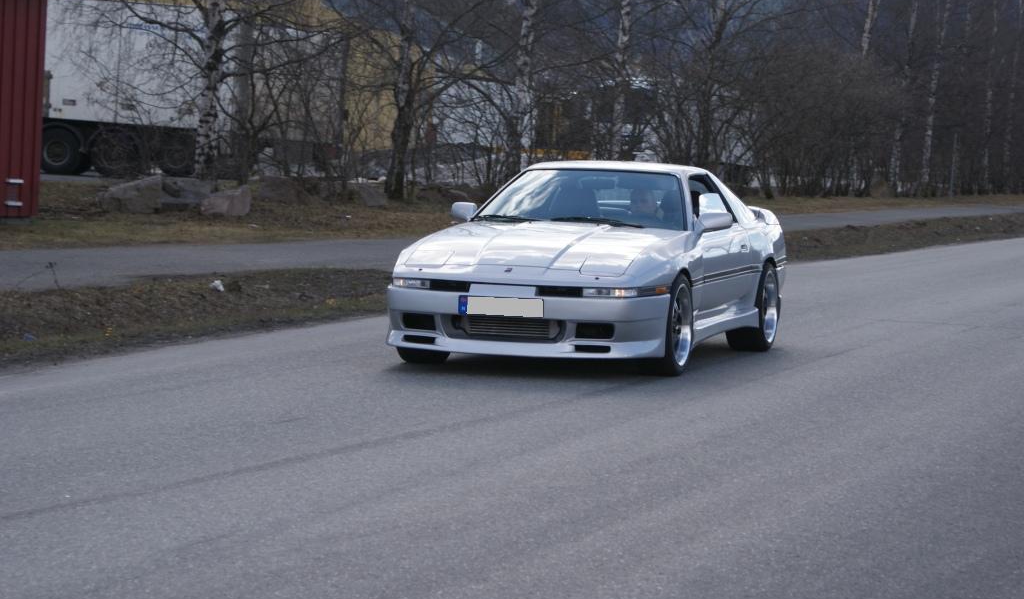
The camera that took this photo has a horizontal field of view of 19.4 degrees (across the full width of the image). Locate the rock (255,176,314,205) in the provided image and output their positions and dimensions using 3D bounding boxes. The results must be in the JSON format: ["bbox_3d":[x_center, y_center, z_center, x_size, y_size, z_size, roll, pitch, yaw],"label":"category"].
[{"bbox_3d":[-3.849,-1.844,50.800,1.040,0.500,0.750,2,3,-4],"label":"rock"}]

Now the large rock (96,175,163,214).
[{"bbox_3d":[-5.602,-1.542,43.900,0.920,0.540,0.650,2,3,-7],"label":"large rock"}]

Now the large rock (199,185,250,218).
[{"bbox_3d":[-4.226,-1.446,44.100,0.720,0.450,0.550,2,3,-6],"label":"large rock"}]

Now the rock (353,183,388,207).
[{"bbox_3d":[-2.517,-1.837,52.800,0.600,0.420,0.450,3,3,-3],"label":"rock"}]

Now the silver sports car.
[{"bbox_3d":[0.621,-0.264,19.702,1.780,1.280,4.630,3,3,17],"label":"silver sports car"}]

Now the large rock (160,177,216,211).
[{"bbox_3d":[-5.026,-1.642,46.300,0.920,0.500,0.620,2,3,-6],"label":"large rock"}]

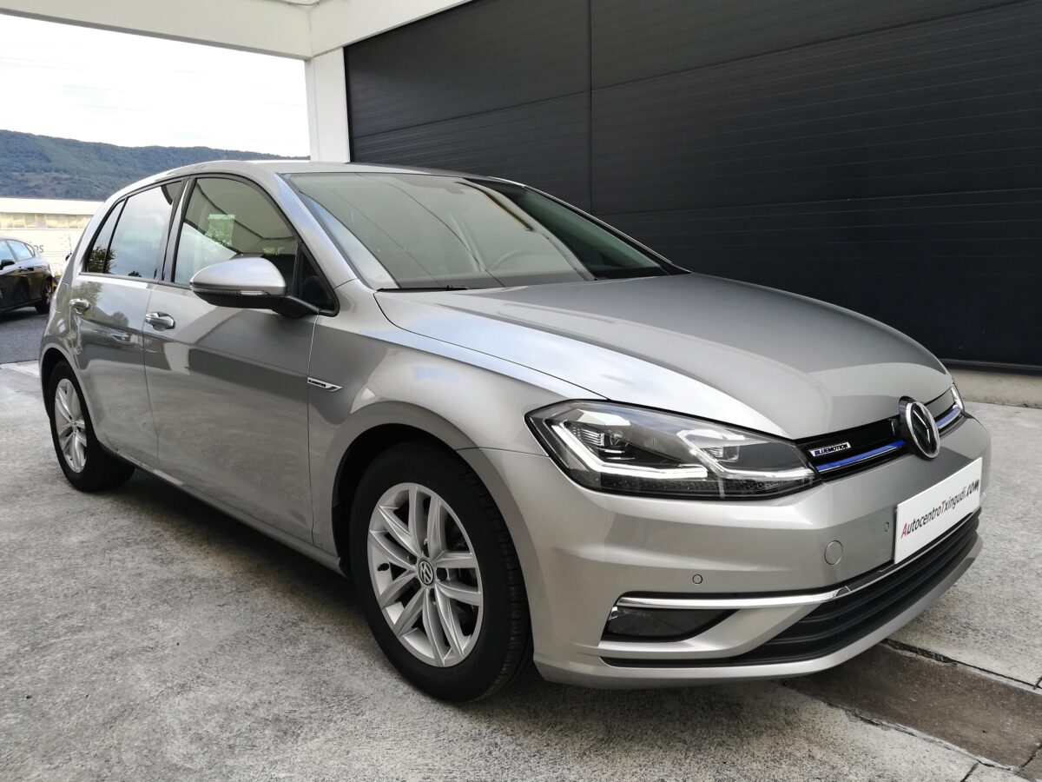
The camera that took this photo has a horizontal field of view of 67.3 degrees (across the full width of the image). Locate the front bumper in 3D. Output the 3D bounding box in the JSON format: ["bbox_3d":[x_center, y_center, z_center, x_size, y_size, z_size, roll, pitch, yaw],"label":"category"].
[{"bbox_3d":[0.753,0.289,2.087,0.660,0.520,1.790,8,13,43],"label":"front bumper"}]

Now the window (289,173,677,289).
[{"bbox_3d":[-0.089,-0.582,2.757,1.420,0.110,0.870,-10,43,-45],"label":"window"}]

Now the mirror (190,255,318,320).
[{"bbox_3d":[-0.728,-0.281,2.124,0.230,0.165,0.240,8,13,43],"label":"mirror"}]

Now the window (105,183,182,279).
[{"bbox_3d":[-1.471,-0.617,3.057,0.620,0.380,0.050,8,-9,43],"label":"window"}]

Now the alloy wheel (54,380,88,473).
[{"bbox_3d":[-2.059,0.154,3.736,0.442,0.442,0.180,8,12,43],"label":"alloy wheel"}]

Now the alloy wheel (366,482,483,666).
[{"bbox_3d":[-0.178,0.425,1.916,0.442,0.442,0.180,8,13,44],"label":"alloy wheel"}]

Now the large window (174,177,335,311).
[{"bbox_3d":[-0.822,-0.487,2.424,1.110,0.471,0.050,8,-9,43],"label":"large window"}]

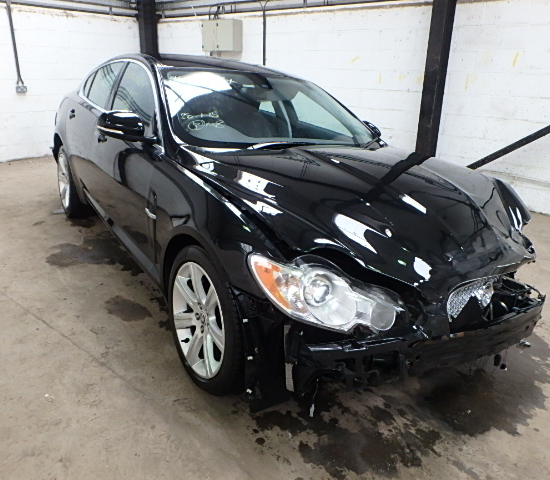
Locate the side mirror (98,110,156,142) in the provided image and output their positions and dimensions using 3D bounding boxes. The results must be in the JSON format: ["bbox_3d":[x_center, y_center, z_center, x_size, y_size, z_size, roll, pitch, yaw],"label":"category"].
[{"bbox_3d":[-0.800,-0.601,2.468,0.250,0.155,0.170,-8,22,-32],"label":"side mirror"}]

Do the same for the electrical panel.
[{"bbox_3d":[-0.781,-3.024,6.867,0.650,0.420,0.200,17,26,37],"label":"electrical panel"}]

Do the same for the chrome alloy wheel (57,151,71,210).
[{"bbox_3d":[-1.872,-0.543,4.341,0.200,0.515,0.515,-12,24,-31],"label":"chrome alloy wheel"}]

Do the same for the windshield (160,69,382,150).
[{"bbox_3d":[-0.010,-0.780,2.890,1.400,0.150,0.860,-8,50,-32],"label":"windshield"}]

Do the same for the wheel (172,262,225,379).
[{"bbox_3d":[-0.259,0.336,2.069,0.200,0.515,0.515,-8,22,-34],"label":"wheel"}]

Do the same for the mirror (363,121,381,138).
[{"bbox_3d":[0.720,-0.810,3.438,0.250,0.155,0.170,-8,22,-32],"label":"mirror"}]

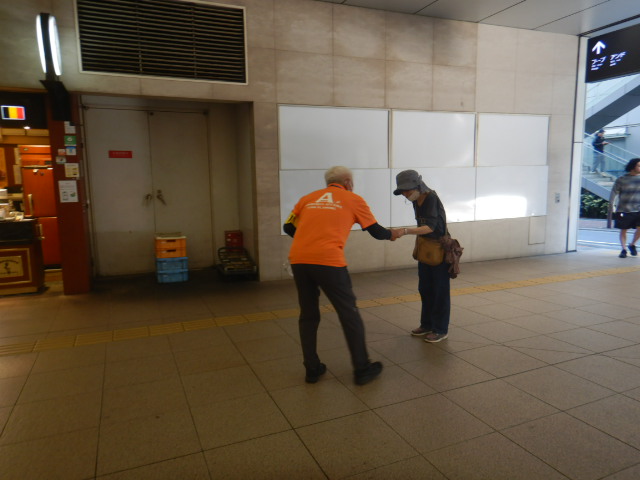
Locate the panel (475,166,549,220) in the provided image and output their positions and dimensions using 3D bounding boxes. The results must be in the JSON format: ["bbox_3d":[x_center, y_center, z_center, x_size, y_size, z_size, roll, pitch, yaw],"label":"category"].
[{"bbox_3d":[3.418,-0.838,7.796,1.683,0.903,0.040,-4,7,-23],"label":"panel"}]

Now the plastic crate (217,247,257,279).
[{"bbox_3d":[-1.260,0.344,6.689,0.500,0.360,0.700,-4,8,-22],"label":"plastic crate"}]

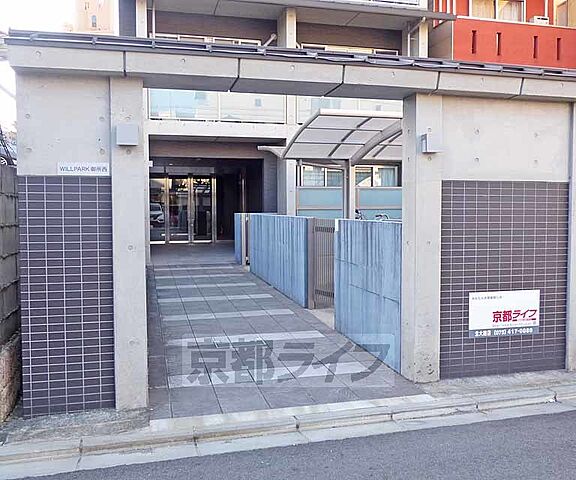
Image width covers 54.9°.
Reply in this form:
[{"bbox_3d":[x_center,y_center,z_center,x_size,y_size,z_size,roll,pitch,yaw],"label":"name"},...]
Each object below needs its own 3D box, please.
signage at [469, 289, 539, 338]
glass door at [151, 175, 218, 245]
[{"bbox_3d":[1.624,0.552,4.142,0.601,0.335,0.020,-1,3,-14],"label":"signage"},{"bbox_3d":[-3.224,-0.932,16.710,2.100,2.100,0.100,-1,3,-14],"label":"glass door"}]

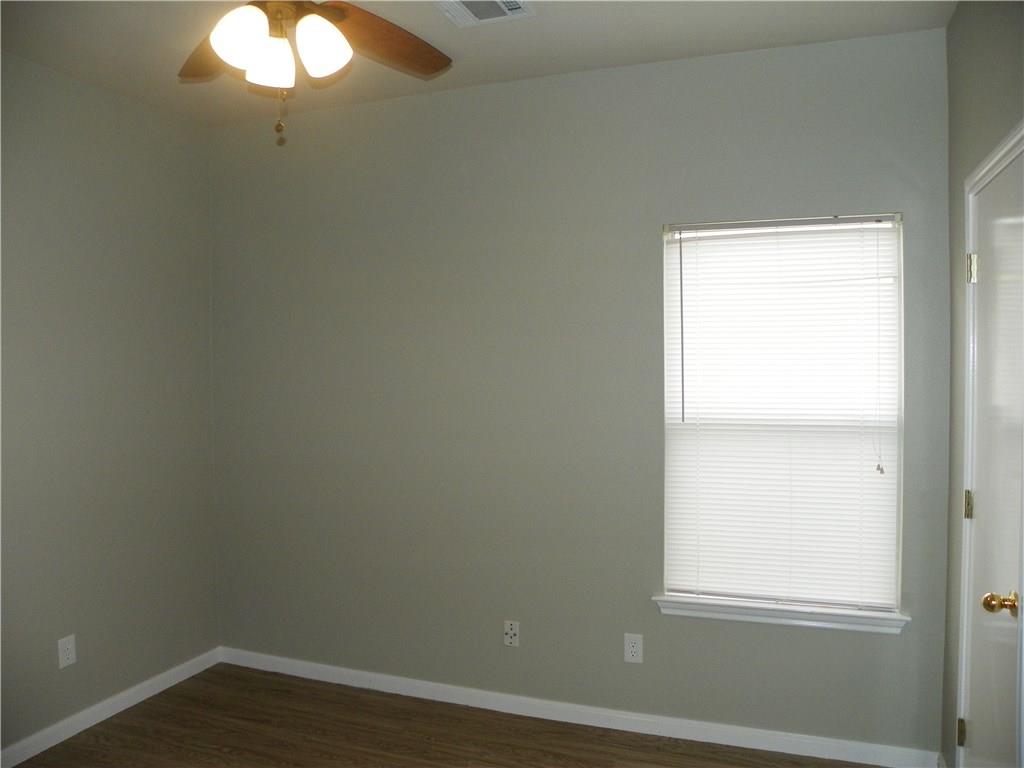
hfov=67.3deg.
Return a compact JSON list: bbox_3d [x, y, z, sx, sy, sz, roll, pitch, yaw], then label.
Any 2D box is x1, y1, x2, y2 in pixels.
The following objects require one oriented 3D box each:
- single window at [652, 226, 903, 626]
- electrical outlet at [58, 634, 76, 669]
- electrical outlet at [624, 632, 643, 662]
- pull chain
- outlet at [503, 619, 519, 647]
[{"bbox_3d":[1.044,0.114,2.970,0.880,1.480,0.045,0,1,20],"label":"single window"},{"bbox_3d":[-1.797,1.082,3.109,0.010,0.118,0.074,0,1,20],"label":"electrical outlet"},{"bbox_3d":[0.501,1.089,3.166,0.075,0.118,0.010,0,1,20],"label":"electrical outlet"},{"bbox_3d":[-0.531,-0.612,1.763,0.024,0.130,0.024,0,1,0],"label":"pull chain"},{"bbox_3d":[-0.002,1.089,3.353,0.070,0.112,0.010,0,1,20],"label":"outlet"}]

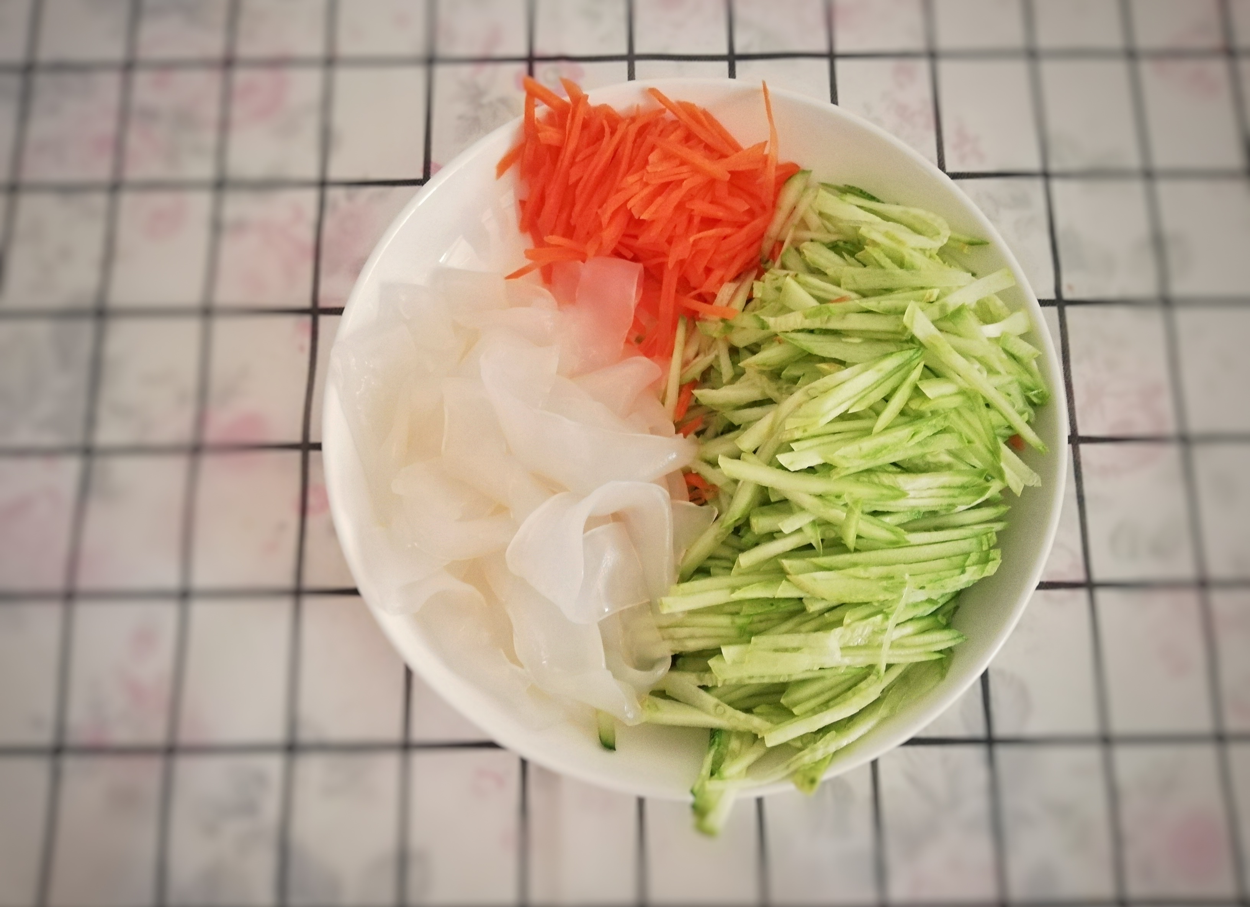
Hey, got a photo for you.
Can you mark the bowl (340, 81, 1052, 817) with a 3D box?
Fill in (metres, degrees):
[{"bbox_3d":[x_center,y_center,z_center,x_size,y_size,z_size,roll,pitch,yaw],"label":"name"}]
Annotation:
[{"bbox_3d":[0.020,-0.006,0.304,0.216,0.060,0.216,0,79,0],"label":"bowl"}]

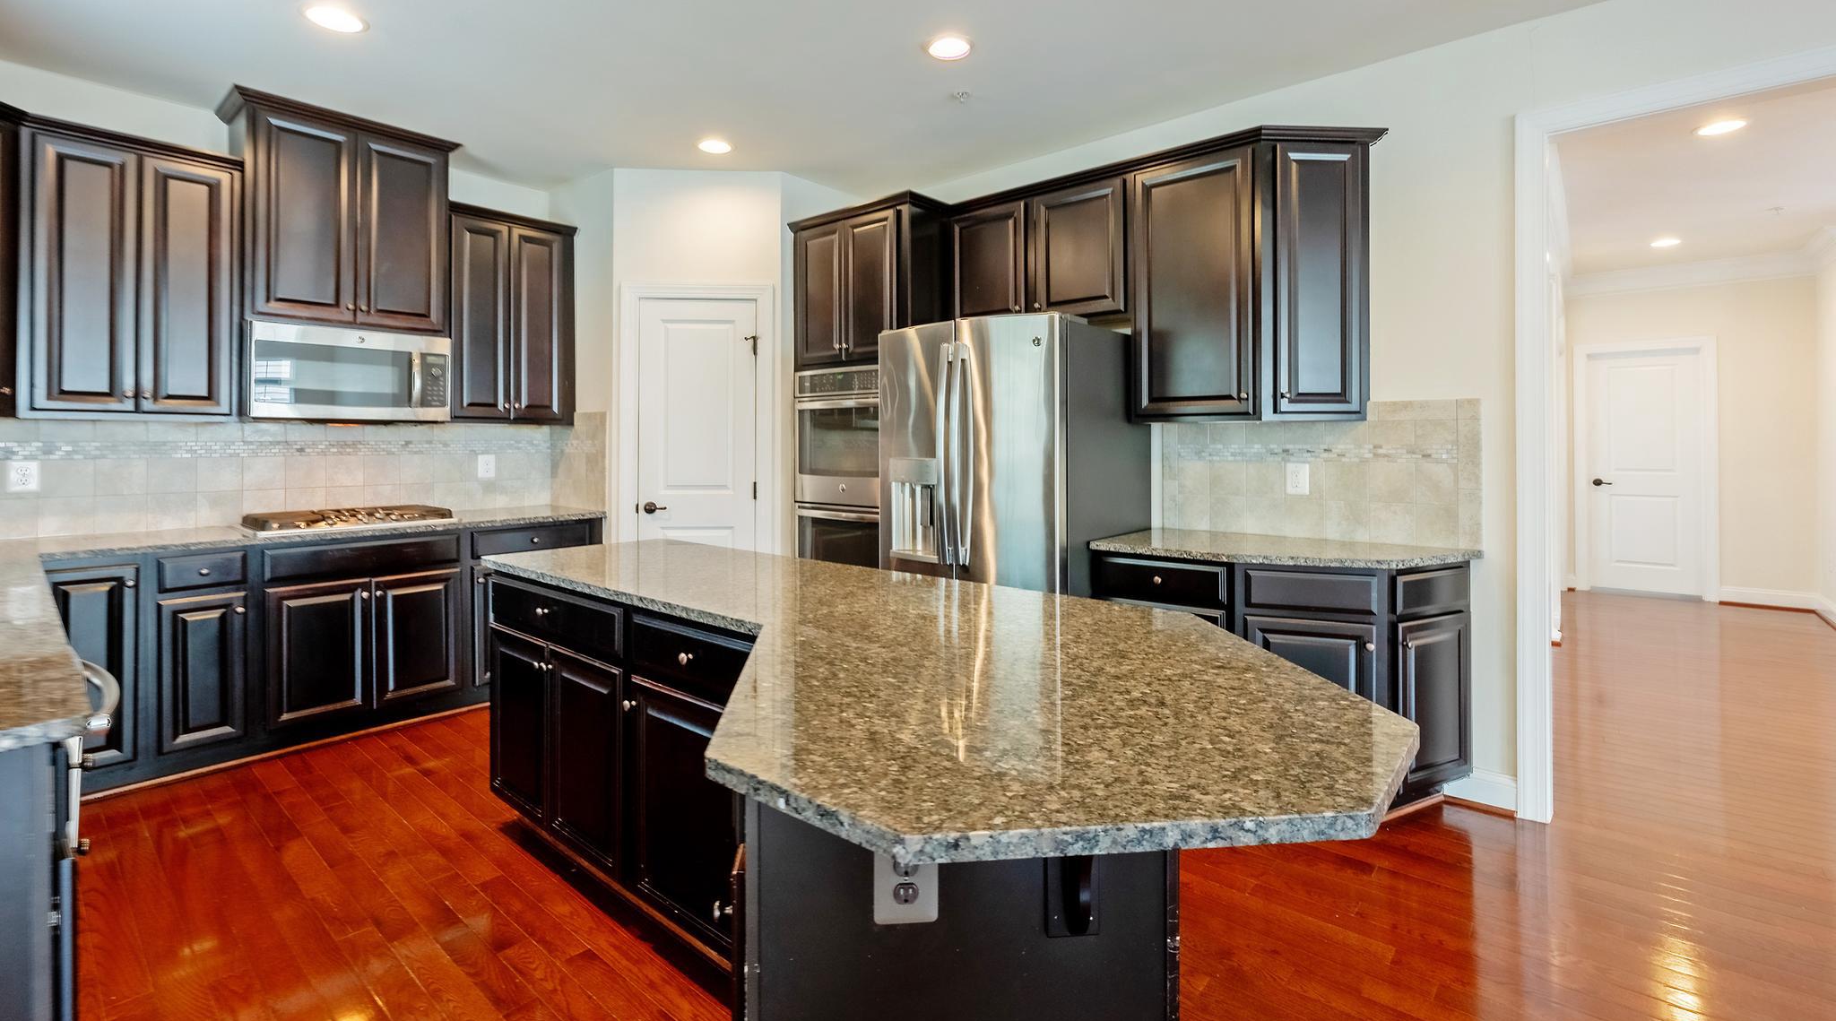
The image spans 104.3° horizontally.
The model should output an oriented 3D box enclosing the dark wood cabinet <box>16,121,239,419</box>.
[{"bbox_3d":[-3.323,-0.954,3.043,0.370,1.150,0.625,3,5,43],"label":"dark wood cabinet"}]

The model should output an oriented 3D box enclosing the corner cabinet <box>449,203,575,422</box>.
[{"bbox_3d":[-2.348,-1.064,4.074,0.370,1.152,0.632,3,5,43],"label":"corner cabinet"}]

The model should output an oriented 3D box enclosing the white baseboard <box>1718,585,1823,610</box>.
[{"bbox_3d":[6.735,0.691,5.669,0.519,0.145,0.025,3,4,38],"label":"white baseboard"}]

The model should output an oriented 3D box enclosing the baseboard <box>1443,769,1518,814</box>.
[{"bbox_3d":[1.981,0.991,2.522,0.205,0.137,0.025,3,4,38],"label":"baseboard"}]

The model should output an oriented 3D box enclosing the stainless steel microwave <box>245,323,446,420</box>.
[{"bbox_3d":[-2.817,-0.658,3.548,0.410,0.428,0.767,3,5,43],"label":"stainless steel microwave"}]

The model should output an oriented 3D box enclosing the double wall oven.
[{"bbox_3d":[-0.183,-0.072,3.788,0.756,1.340,0.600,3,4,38],"label":"double wall oven"}]

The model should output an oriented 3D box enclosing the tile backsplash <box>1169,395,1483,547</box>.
[{"bbox_3d":[1.538,-0.161,2.870,1.148,0.538,0.020,3,4,38],"label":"tile backsplash"}]

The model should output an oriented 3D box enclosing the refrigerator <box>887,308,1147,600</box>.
[{"bbox_3d":[0.427,0.121,3.150,0.860,1.790,0.840,3,4,38],"label":"refrigerator"}]

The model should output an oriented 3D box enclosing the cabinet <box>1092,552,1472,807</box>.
[{"bbox_3d":[1.329,0.620,2.652,1.155,0.900,0.620,3,4,38],"label":"cabinet"}]

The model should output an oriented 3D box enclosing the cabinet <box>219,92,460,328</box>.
[{"bbox_3d":[-2.815,-1.378,3.537,0.430,0.990,0.870,3,5,43],"label":"cabinet"}]

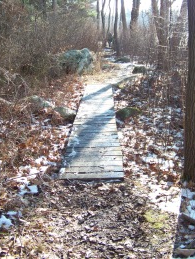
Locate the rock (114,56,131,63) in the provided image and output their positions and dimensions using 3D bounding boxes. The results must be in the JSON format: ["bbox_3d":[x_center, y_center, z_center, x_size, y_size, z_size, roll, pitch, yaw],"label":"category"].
[{"bbox_3d":[0.940,-2.590,13.400,0.640,0.220,0.500,0,16,0],"label":"rock"}]

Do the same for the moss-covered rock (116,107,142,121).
[{"bbox_3d":[0.555,-0.280,6.400,0.460,0.230,0.400,0,16,0],"label":"moss-covered rock"}]

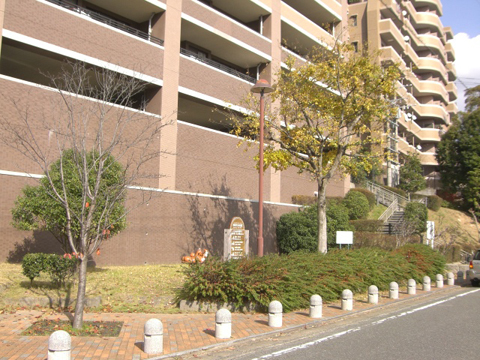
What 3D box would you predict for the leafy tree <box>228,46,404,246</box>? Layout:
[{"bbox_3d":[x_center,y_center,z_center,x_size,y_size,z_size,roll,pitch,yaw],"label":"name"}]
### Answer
[{"bbox_3d":[2.449,-0.859,17.089,5.400,7.180,5.000,1,-6,0],"label":"leafy tree"}]

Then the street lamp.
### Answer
[{"bbox_3d":[0.544,0.032,13.598,0.610,5.248,0.610,1,-6,0],"label":"street lamp"}]

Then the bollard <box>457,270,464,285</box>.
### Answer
[{"bbox_3d":[8.238,3.623,19.703,0.246,0.447,0.246,-4,-8,37],"label":"bollard"}]

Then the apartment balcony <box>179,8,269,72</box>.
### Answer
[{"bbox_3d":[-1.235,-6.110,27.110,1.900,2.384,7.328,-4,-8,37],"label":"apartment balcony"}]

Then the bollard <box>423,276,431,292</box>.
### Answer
[{"bbox_3d":[5.795,3.225,16.363,0.246,0.447,0.246,-4,-8,37],"label":"bollard"}]

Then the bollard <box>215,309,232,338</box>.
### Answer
[{"bbox_3d":[-0.261,2.275,8.412,0.246,0.447,0.246,1,-6,0],"label":"bollard"}]

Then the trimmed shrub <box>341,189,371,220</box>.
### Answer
[{"bbox_3d":[6.744,1.493,30.500,1.600,1.750,1.600,-4,-8,37],"label":"trimmed shrub"}]

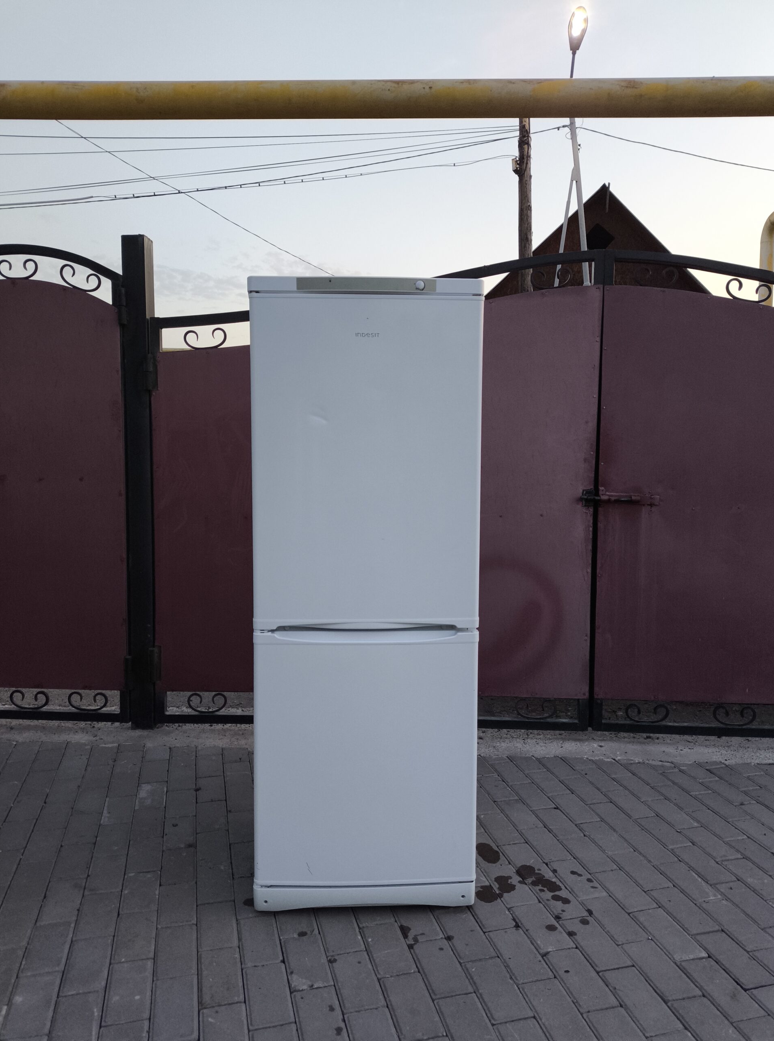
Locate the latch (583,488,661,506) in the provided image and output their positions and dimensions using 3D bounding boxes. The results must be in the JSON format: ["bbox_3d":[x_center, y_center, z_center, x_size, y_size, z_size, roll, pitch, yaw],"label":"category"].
[{"bbox_3d":[0.999,-0.101,3.220,0.338,0.080,0.050,1,4,5],"label":"latch"}]

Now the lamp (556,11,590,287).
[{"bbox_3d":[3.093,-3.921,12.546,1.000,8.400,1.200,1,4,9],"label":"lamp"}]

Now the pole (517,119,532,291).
[{"bbox_3d":[2.296,-3.206,12.598,0.220,6.960,0.220,1,4,11],"label":"pole"}]

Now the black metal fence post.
[{"bbox_3d":[-1.099,-0.147,3.370,0.100,2.179,0.100,0,4,3],"label":"black metal fence post"}]

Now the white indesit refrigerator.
[{"bbox_3d":[-0.069,0.194,2.292,0.600,1.670,0.640,0,4,-3],"label":"white indesit refrigerator"}]

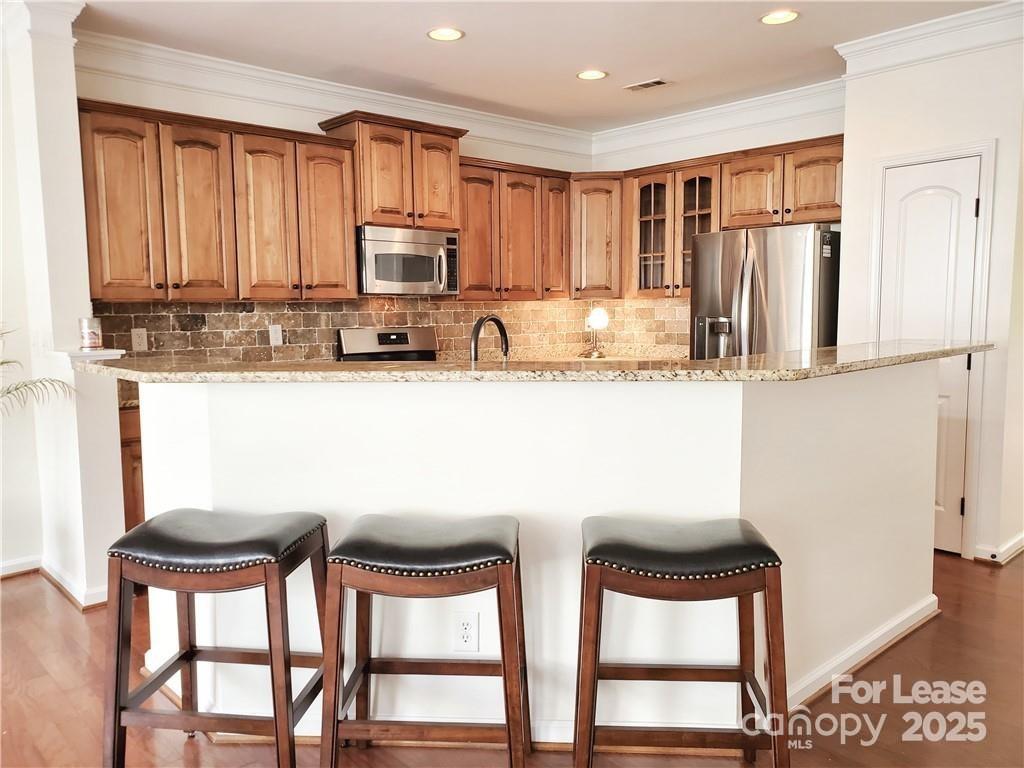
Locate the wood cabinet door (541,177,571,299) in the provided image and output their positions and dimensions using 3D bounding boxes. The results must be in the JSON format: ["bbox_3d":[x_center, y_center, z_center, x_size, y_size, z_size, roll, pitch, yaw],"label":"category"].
[{"bbox_3d":[0.328,-1.087,5.813,0.280,0.895,0.025,-6,7,-41],"label":"wood cabinet door"}]

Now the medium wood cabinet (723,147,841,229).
[{"bbox_3d":[1.881,-1.279,5.104,0.333,0.460,0.912,-6,8,-42],"label":"medium wood cabinet"}]

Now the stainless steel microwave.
[{"bbox_3d":[-0.763,-0.809,5.163,0.757,0.422,0.399,-6,8,-42],"label":"stainless steel microwave"}]

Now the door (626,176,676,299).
[{"bbox_3d":[1.074,-1.109,5.806,0.030,0.907,0.391,-6,8,-41],"label":"door"}]

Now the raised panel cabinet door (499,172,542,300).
[{"bbox_3d":[0.065,-1.062,5.582,0.391,0.895,0.025,-6,7,-41],"label":"raised panel cabinet door"}]

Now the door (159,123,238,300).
[{"bbox_3d":[-1.654,-0.896,4.075,0.373,0.895,0.025,-6,7,-41],"label":"door"}]

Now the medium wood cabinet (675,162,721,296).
[{"bbox_3d":[1.444,-1.093,5.614,0.333,0.919,0.396,-6,8,-42],"label":"medium wood cabinet"}]

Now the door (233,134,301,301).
[{"bbox_3d":[-1.373,-0.923,4.321,0.360,0.895,0.025,-6,7,-41],"label":"door"}]

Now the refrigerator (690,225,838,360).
[{"bbox_3d":[1.724,-0.083,5.021,0.805,1.778,0.833,-6,8,-42],"label":"refrigerator"}]

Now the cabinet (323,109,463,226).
[{"bbox_3d":[-0.760,-1.350,5.087,0.859,0.660,0.445,-6,8,-42],"label":"cabinet"}]

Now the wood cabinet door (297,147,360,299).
[{"bbox_3d":[-1.096,-0.950,4.564,0.358,0.895,0.025,-6,7,-41],"label":"wood cabinet door"}]

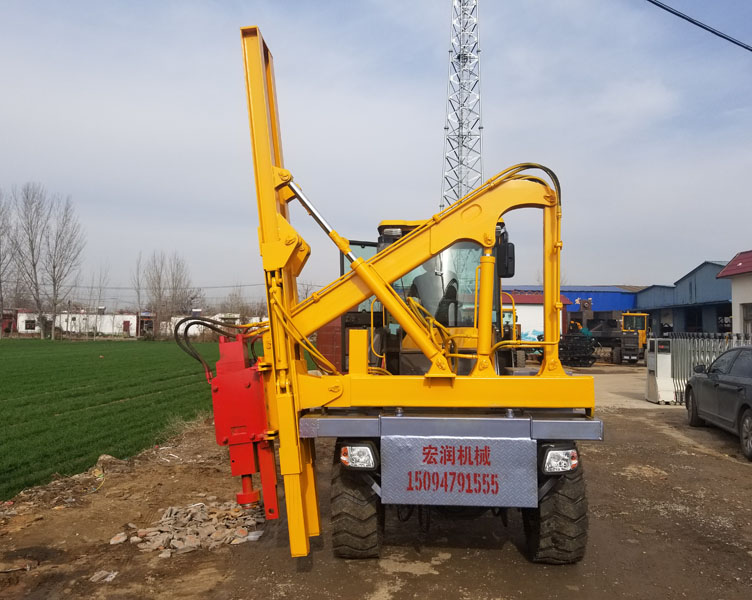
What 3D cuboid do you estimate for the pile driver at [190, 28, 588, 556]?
[{"bbox_3d":[0.167,0.112,5.449,2.650,3.400,3.900,1,-3,1],"label":"pile driver"}]

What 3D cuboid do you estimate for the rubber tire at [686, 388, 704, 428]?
[{"bbox_3d":[5.423,1.825,10.200,0.220,0.660,0.660,0,-3,15],"label":"rubber tire"}]

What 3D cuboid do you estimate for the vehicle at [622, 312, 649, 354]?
[{"bbox_3d":[13.311,1.987,31.002,1.800,2.600,3.800,0,-3,18],"label":"vehicle"}]

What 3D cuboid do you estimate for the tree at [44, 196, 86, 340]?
[{"bbox_3d":[-27.523,-2.850,53.303,3.400,12.790,3.400,3,-3,-27],"label":"tree"}]

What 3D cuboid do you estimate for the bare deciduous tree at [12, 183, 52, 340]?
[{"bbox_3d":[-29.981,-3.507,53.332,3.500,14.000,3.500,3,-3,-29],"label":"bare deciduous tree"}]

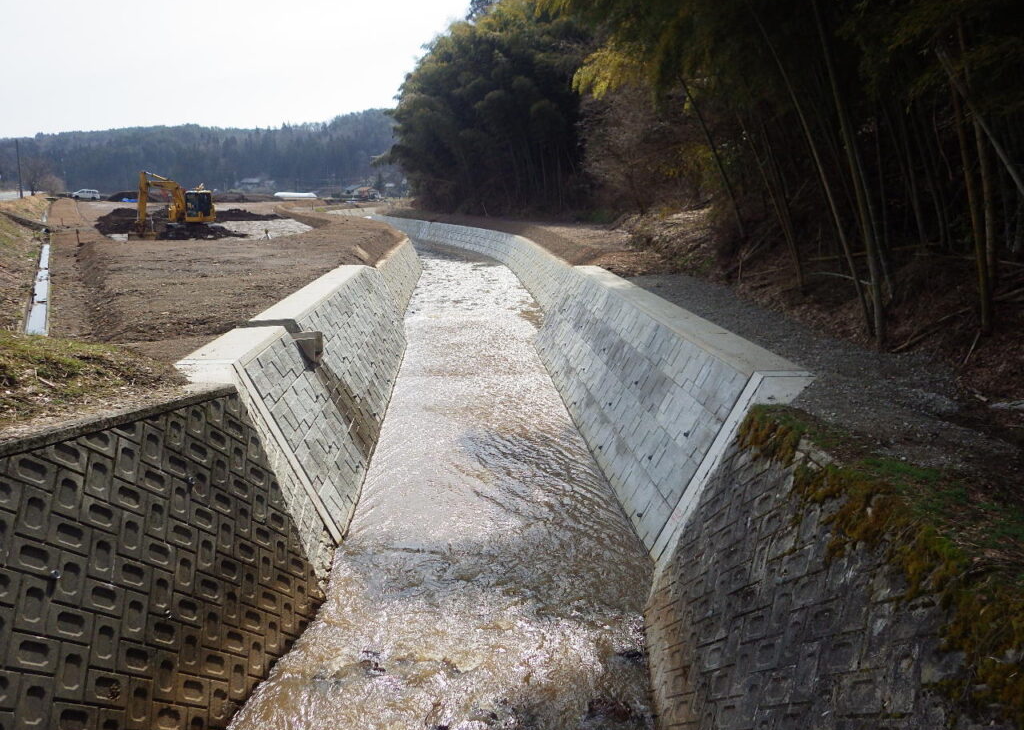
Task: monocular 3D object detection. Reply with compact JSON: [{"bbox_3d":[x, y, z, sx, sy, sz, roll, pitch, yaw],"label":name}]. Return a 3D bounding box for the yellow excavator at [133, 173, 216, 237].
[{"bbox_3d":[-20.006,-9.318,43.539,2.500,3.850,5.800,5,14,19],"label":"yellow excavator"}]

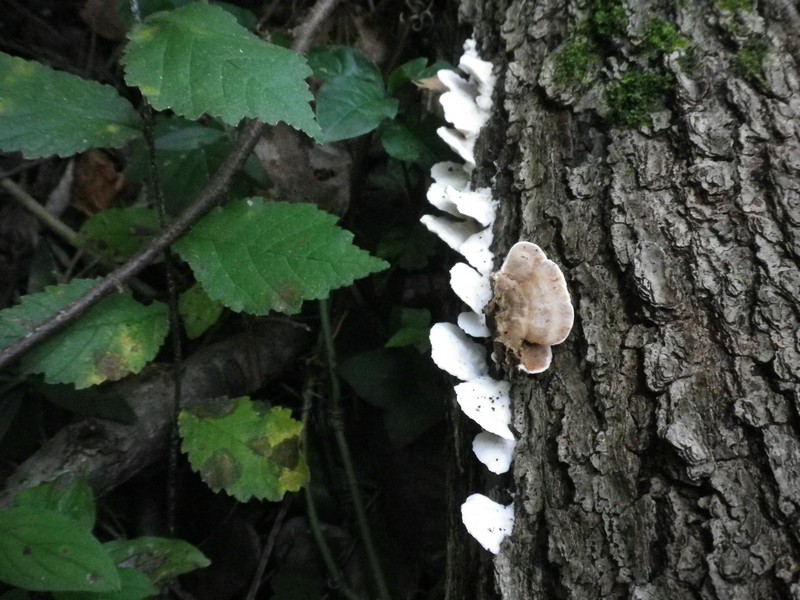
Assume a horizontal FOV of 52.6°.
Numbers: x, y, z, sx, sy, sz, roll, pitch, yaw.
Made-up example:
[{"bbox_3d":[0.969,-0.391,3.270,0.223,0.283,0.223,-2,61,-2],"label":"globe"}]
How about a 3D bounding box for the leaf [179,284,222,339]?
[{"bbox_3d":[-0.128,0.006,0.522,0.029,0.010,0.044,3,63,1],"label":"leaf"}]

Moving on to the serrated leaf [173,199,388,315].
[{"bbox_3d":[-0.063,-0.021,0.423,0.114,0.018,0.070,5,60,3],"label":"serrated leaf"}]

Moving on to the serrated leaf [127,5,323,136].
[{"bbox_3d":[-0.079,-0.106,0.403,0.109,0.022,0.074,27,61,9],"label":"serrated leaf"}]

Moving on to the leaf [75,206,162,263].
[{"bbox_3d":[-0.193,-0.045,0.560,0.061,0.012,0.051,-9,54,-7],"label":"leaf"}]

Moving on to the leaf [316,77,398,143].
[{"bbox_3d":[-0.037,-0.128,0.552,0.057,0.014,0.059,-35,62,-14],"label":"leaf"}]

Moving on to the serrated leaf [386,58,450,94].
[{"bbox_3d":[0.017,-0.195,0.700,0.063,0.012,0.045,-29,58,-20],"label":"serrated leaf"}]

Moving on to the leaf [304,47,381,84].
[{"bbox_3d":[-0.045,-0.189,0.660,0.067,0.012,0.057,-7,53,-5],"label":"leaf"}]

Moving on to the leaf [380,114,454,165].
[{"bbox_3d":[0.013,-0.131,0.660,0.070,0.012,0.051,35,61,23],"label":"leaf"}]

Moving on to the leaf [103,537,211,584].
[{"bbox_3d":[-0.155,0.163,0.502,0.077,0.014,0.032,2,41,2],"label":"leaf"}]

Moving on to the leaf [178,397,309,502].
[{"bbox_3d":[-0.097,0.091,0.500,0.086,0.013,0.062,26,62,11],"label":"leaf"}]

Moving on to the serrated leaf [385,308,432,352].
[{"bbox_3d":[0.008,0.025,0.601,0.047,0.014,0.041,-33,60,-22],"label":"serrated leaf"}]

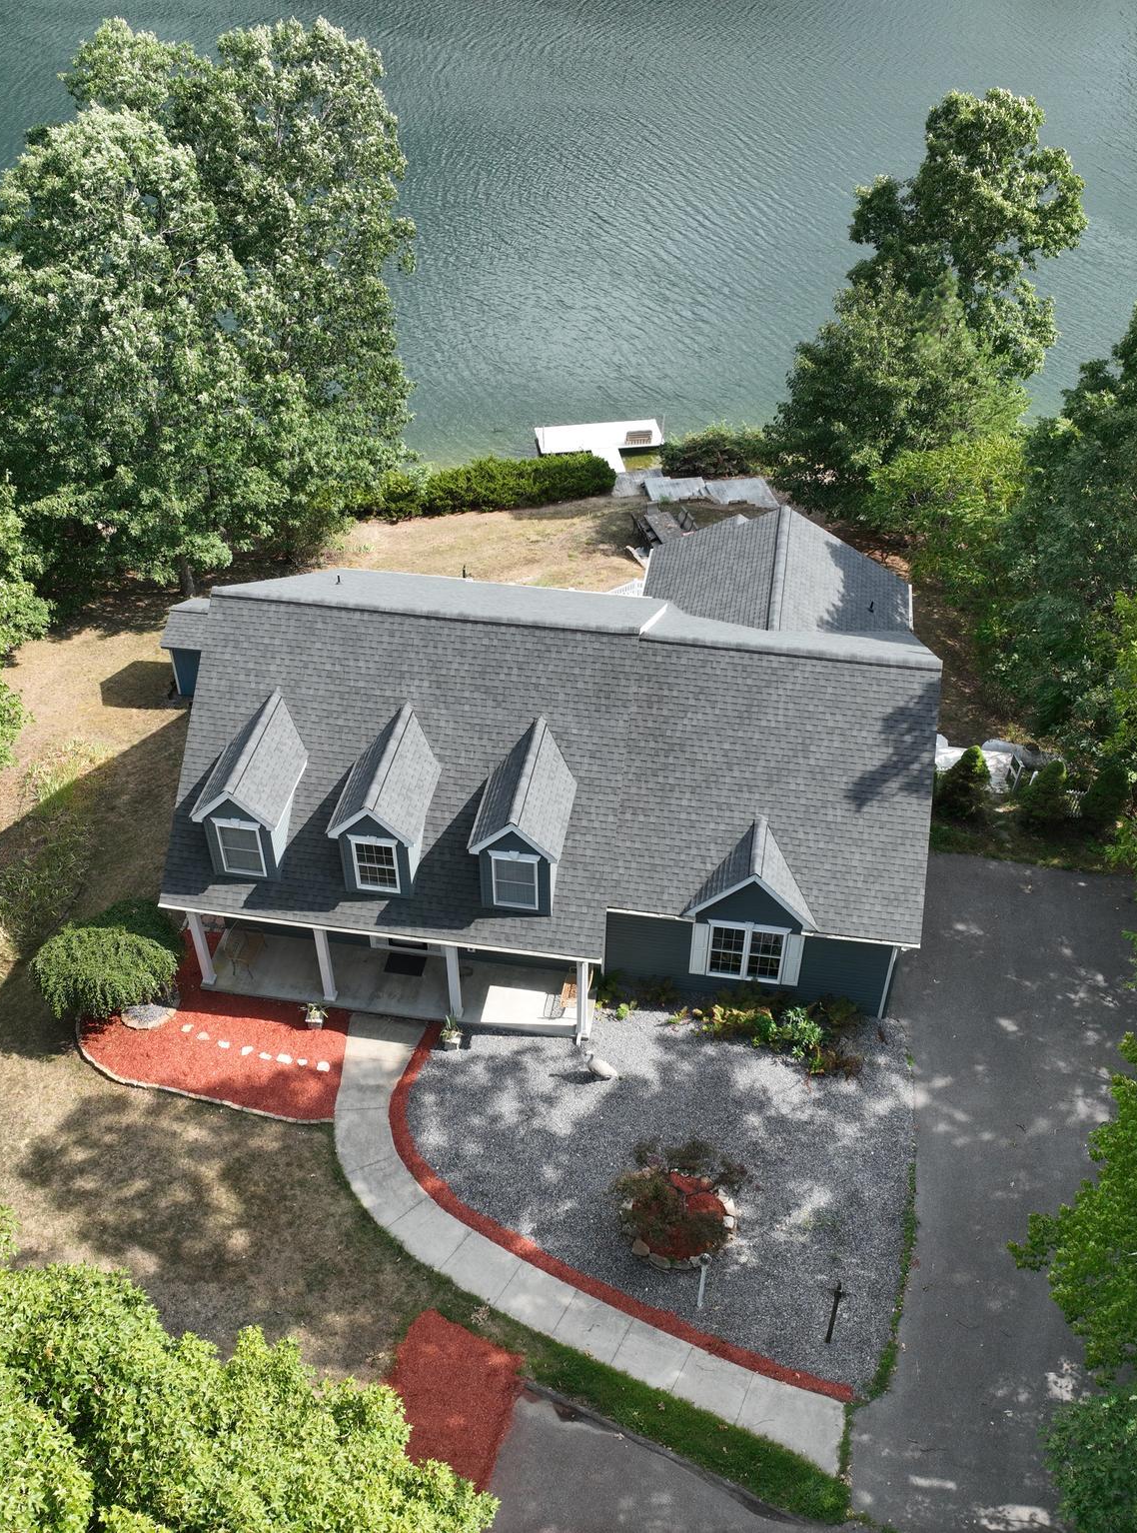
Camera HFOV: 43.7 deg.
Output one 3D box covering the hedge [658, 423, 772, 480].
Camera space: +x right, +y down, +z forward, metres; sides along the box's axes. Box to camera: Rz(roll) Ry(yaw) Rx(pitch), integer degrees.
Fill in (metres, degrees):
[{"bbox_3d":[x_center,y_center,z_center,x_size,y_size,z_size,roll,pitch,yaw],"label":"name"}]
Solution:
[{"bbox_3d":[5.717,-12.097,54.132,4.310,1.400,1.800,3,42,2],"label":"hedge"}]

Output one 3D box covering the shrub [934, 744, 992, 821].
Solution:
[{"bbox_3d":[9.932,0.351,35.645,1.400,1.950,1.400,6,42,6],"label":"shrub"}]

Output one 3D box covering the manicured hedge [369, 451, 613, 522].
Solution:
[{"bbox_3d":[-3.047,-10.166,51.243,9.250,1.350,1.600,-8,42,-10],"label":"manicured hedge"}]

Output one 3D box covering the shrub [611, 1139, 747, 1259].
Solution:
[{"bbox_3d":[2.145,8.273,26.987,2.400,1.000,2.250,1,42,0],"label":"shrub"}]

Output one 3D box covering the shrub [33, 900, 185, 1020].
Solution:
[{"bbox_3d":[-10.092,4.348,31.175,3.100,1.800,2.900,6,42,6],"label":"shrub"}]

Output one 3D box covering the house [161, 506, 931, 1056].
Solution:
[{"bbox_3d":[0.302,-1.368,34.271,15.950,7.670,14.850,6,42,6],"label":"house"}]

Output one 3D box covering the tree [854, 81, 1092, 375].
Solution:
[{"bbox_3d":[14.314,-17.736,52.047,8.200,13.200,8.000,6,42,6],"label":"tree"}]

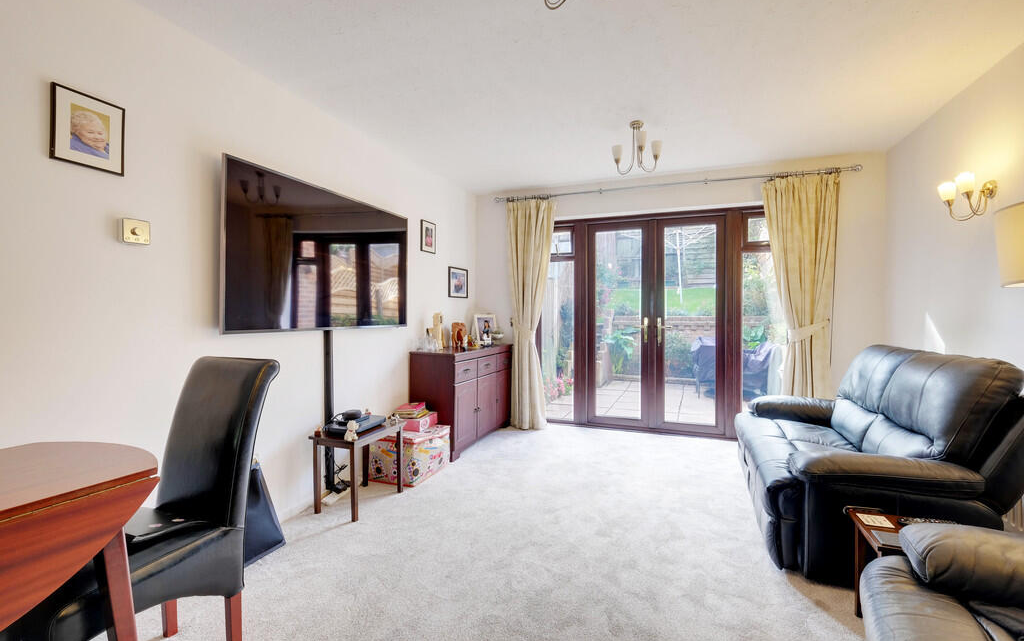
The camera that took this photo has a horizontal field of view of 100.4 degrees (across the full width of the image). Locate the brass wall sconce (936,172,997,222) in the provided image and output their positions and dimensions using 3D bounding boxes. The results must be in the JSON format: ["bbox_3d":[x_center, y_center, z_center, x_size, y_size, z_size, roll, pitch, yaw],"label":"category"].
[{"bbox_3d":[2.429,-0.659,2.274,0.182,0.217,0.267,0,1,21],"label":"brass wall sconce"}]

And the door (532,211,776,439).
[{"bbox_3d":[1.309,0.023,4.044,2.230,2.060,0.090,0,1,22],"label":"door"}]

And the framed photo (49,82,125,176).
[{"bbox_3d":[-1.569,-0.698,1.589,0.020,0.265,0.210,3,2,22],"label":"framed photo"}]

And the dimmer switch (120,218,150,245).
[{"bbox_3d":[-1.500,-0.352,1.706,0.040,0.092,0.089,0,0,22],"label":"dimmer switch"}]

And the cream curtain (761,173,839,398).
[{"bbox_3d":[2.303,-0.015,3.456,0.514,2.220,0.151,0,1,21],"label":"cream curtain"}]

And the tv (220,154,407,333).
[{"bbox_3d":[-1.091,-0.361,2.651,0.050,0.830,1.425,0,1,22],"label":"tv"}]

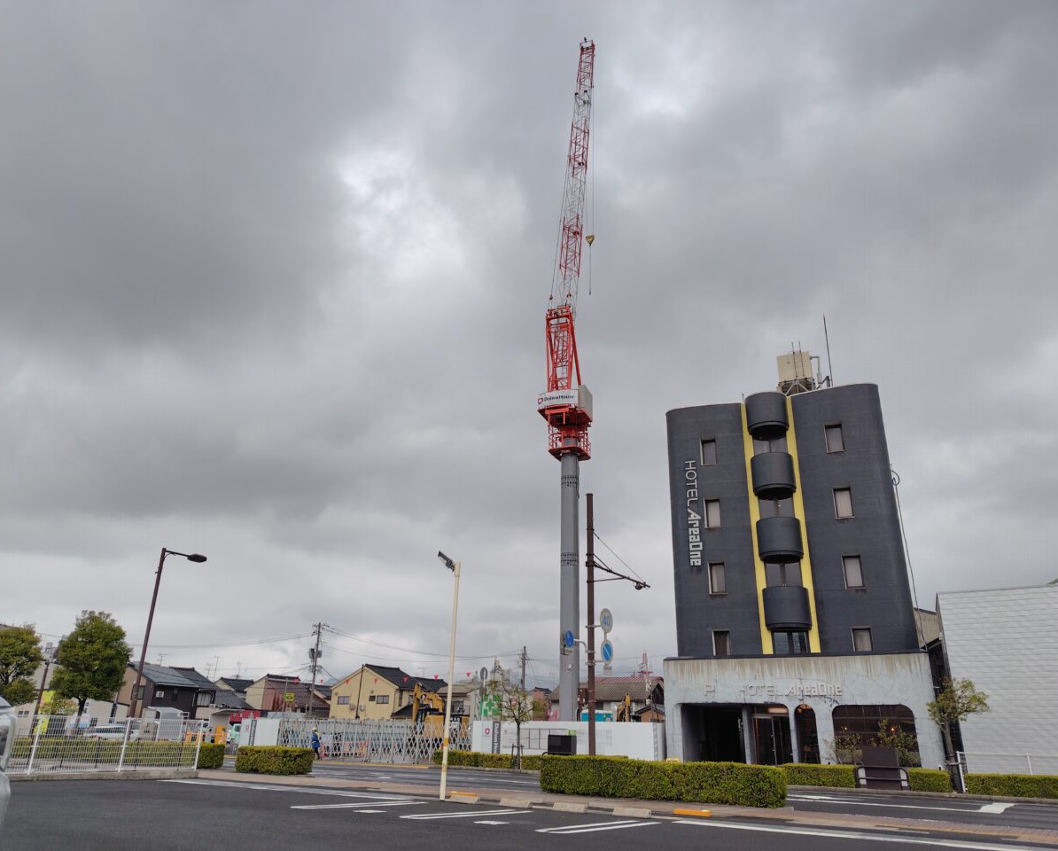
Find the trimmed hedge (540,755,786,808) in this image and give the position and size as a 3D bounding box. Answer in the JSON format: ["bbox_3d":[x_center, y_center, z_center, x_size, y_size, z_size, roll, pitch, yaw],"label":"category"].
[{"bbox_3d":[2.840,7.793,16.600,5.269,0.710,1.150,-10,-24,27],"label":"trimmed hedge"}]

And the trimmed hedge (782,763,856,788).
[{"bbox_3d":[9.433,11.382,24.537,2.122,0.550,1.000,-8,-23,22],"label":"trimmed hedge"}]

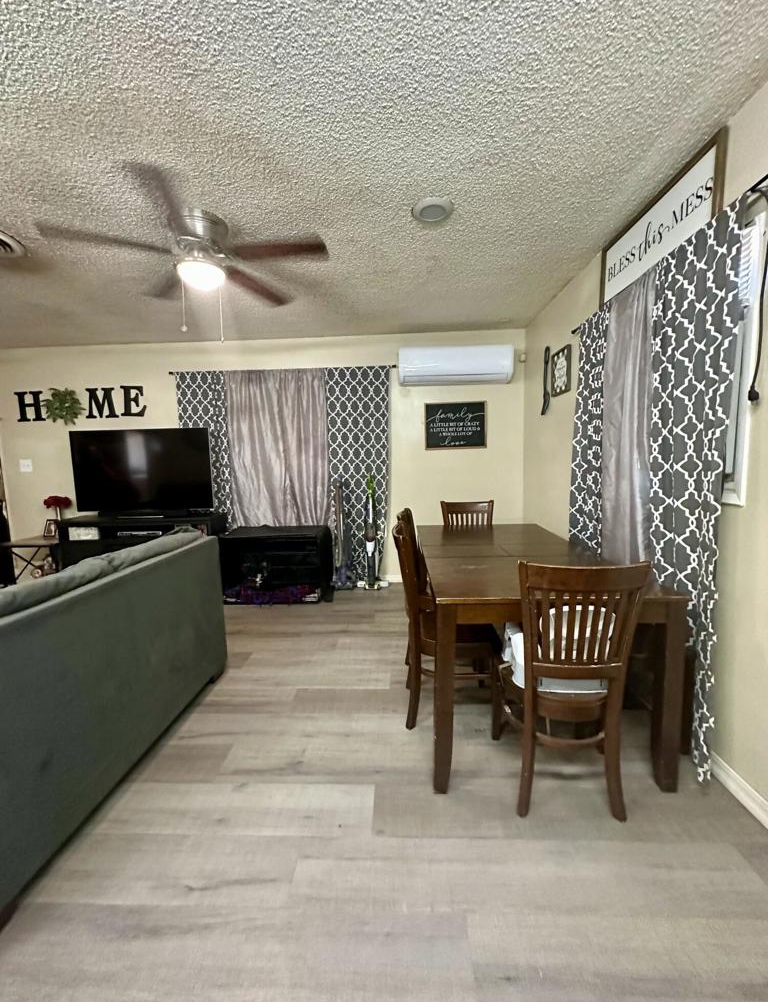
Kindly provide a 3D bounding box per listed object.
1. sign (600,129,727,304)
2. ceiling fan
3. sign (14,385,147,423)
[{"bbox_3d":[1.270,-1.251,1.984,0.030,0.320,0.900,-1,6,2],"label":"sign"},{"bbox_3d":[-0.928,-1.218,2.047,1.290,0.320,1.270,-1,6,2],"label":"ceiling fan"},{"bbox_3d":[-3.020,-0.945,4.117,1.325,0.345,0.040,-1,6,2],"label":"sign"}]

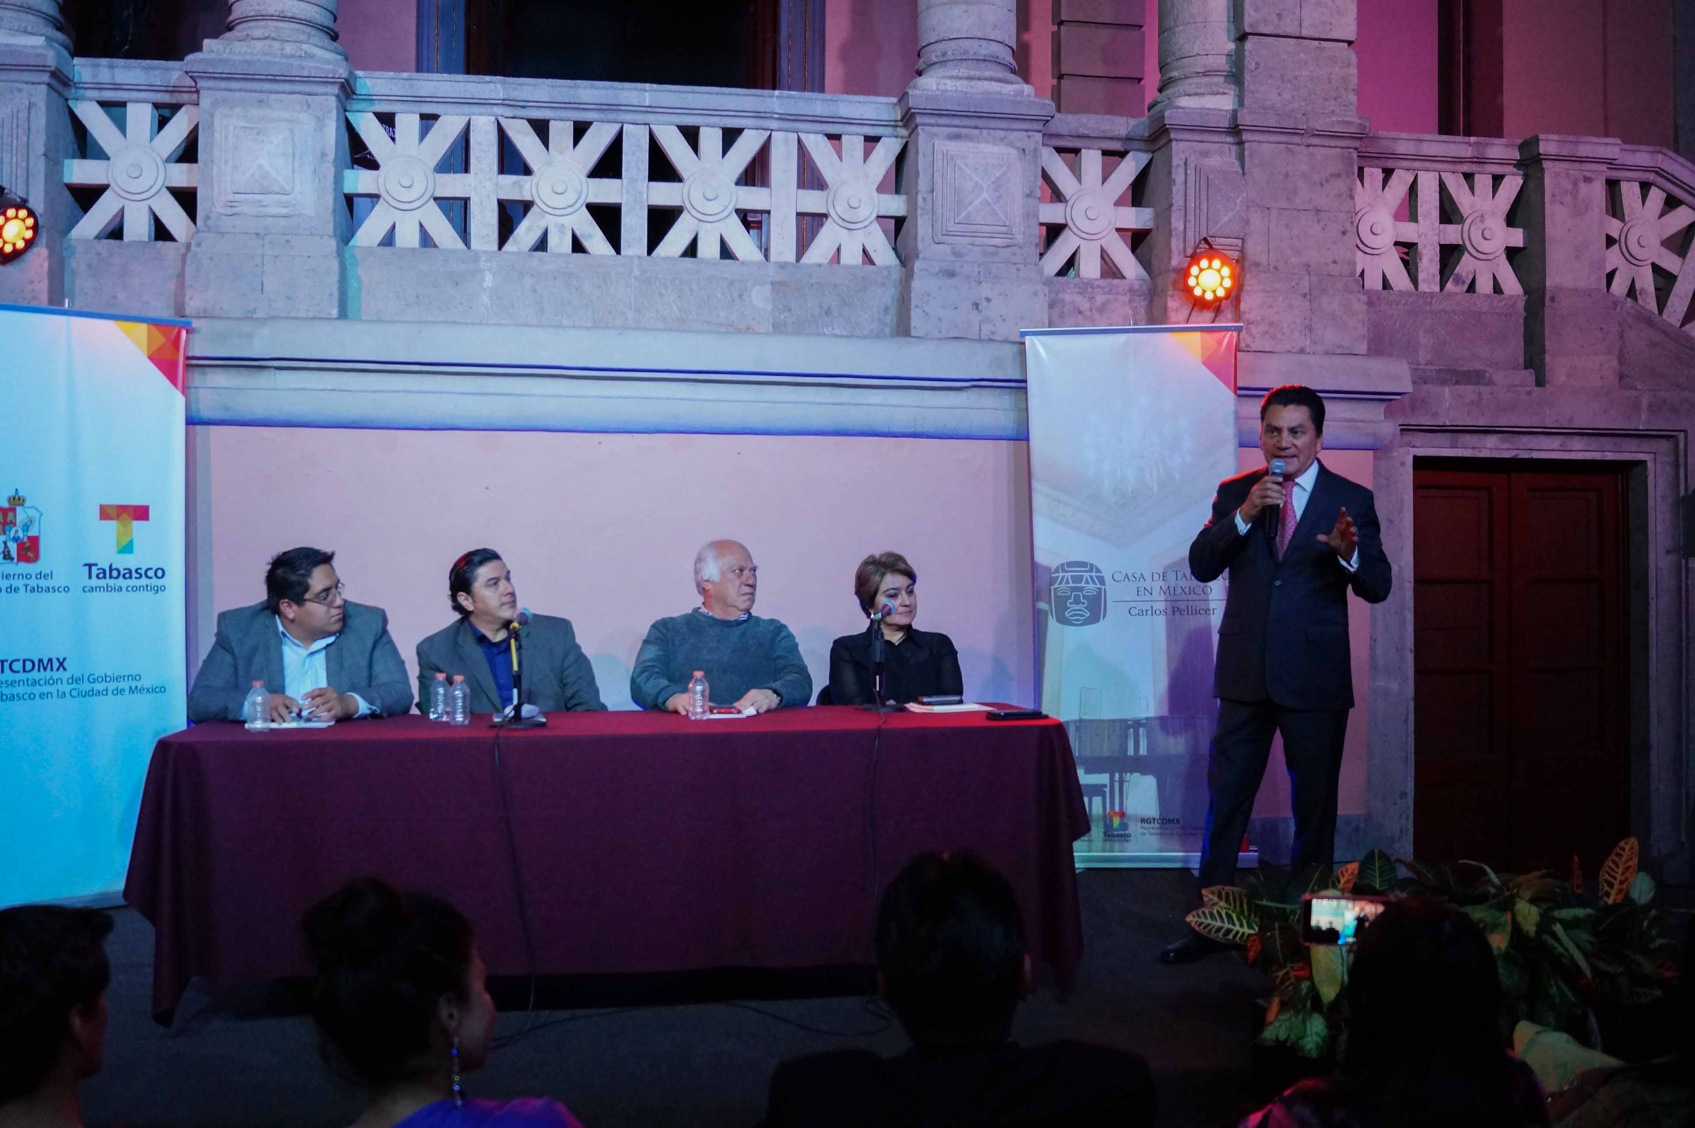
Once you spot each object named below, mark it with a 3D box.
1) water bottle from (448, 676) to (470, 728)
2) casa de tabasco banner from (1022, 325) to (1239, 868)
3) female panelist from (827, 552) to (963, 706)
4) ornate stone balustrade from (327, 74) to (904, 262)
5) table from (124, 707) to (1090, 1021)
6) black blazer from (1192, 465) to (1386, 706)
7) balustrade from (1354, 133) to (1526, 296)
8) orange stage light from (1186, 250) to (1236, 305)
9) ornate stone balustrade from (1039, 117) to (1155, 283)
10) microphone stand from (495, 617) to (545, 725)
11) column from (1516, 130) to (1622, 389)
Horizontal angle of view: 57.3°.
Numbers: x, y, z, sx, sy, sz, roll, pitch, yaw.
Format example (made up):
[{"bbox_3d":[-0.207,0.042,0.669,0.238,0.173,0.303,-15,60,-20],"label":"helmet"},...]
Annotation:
[{"bbox_3d":[-1.105,0.388,4.420,0.064,0.146,0.064,0,-2,-8],"label":"water bottle"},{"bbox_3d":[1.130,0.130,6.120,0.882,2.135,0.150,0,-2,4],"label":"casa de tabasco banner"},{"bbox_3d":[0.158,0.580,4.998,0.460,1.220,0.750,1,-2,-10],"label":"female panelist"},{"bbox_3d":[-0.862,-1.552,6.219,2.206,0.687,0.220,1,-2,-7],"label":"ornate stone balustrade"},{"bbox_3d":[-0.625,0.815,4.450,2.480,0.730,0.820,0,-2,-8],"label":"table"},{"bbox_3d":[1.321,0.065,4.629,0.580,0.727,0.420,0,-2,16],"label":"black blazer"},{"bbox_3d":[2.455,-1.476,6.630,0.800,0.660,0.200,0,-2,-8],"label":"balustrade"},{"bbox_3d":[1.466,-1.156,6.263,0.200,0.200,0.180,0,18,10],"label":"orange stage light"},{"bbox_3d":[1.008,-1.501,6.454,0.492,0.675,0.220,1,-2,-7],"label":"ornate stone balustrade"},{"bbox_3d":[-0.841,0.274,3.976,0.134,0.269,0.130,0,-2,0],"label":"microphone stand"},{"bbox_3d":[3.035,-1.257,6.620,0.360,1.030,0.340,0,-2,-8],"label":"column"}]

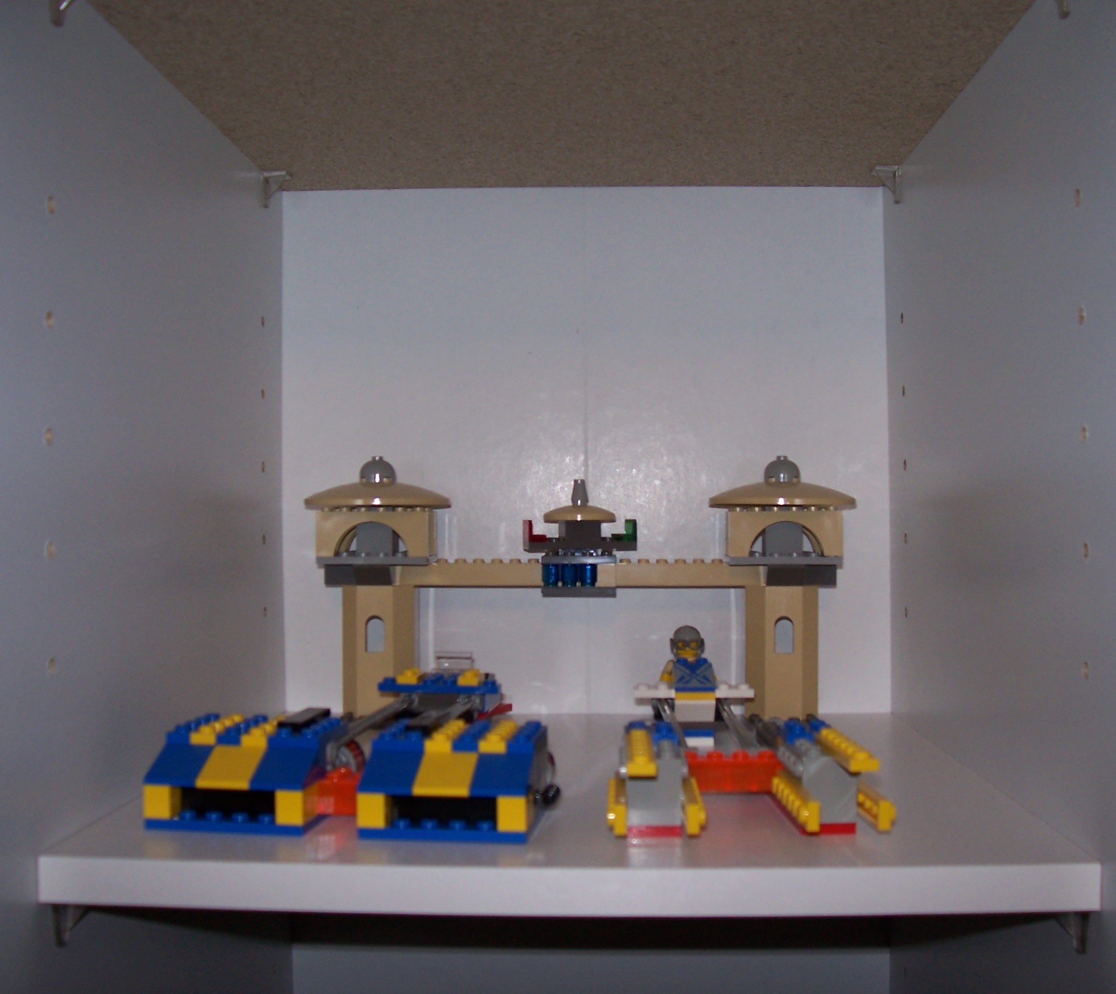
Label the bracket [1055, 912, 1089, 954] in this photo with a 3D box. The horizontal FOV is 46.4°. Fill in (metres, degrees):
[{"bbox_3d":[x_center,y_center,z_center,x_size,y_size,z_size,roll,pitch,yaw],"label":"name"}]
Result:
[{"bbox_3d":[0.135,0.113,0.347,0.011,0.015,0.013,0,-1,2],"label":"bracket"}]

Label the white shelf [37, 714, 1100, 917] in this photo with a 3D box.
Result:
[{"bbox_3d":[0.006,0.105,0.472,0.282,0.013,0.263,0,-1,2],"label":"white shelf"}]

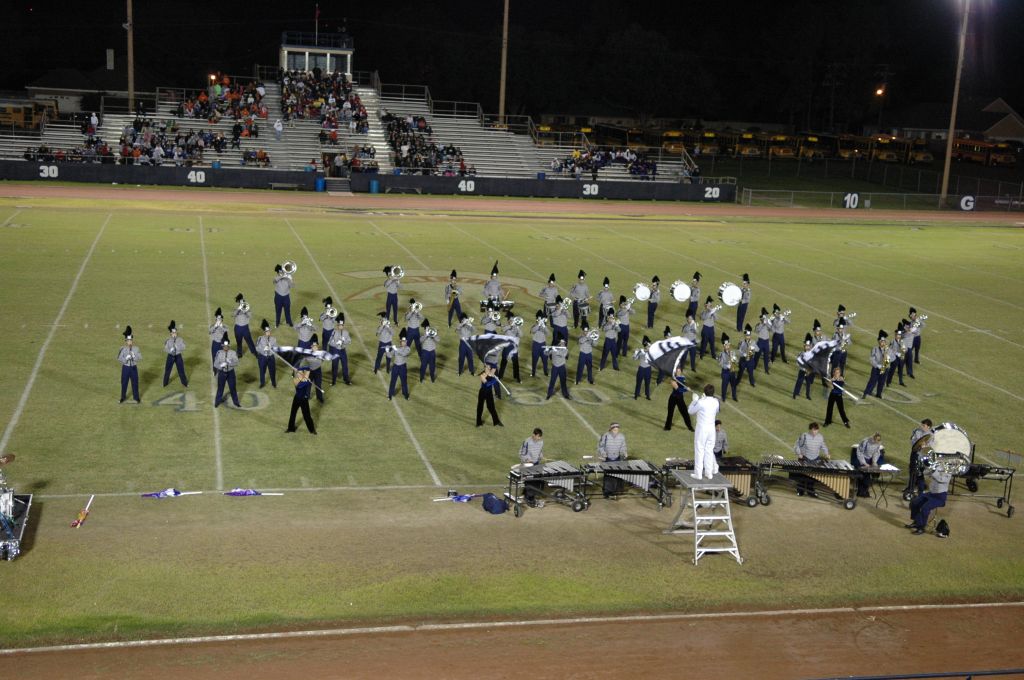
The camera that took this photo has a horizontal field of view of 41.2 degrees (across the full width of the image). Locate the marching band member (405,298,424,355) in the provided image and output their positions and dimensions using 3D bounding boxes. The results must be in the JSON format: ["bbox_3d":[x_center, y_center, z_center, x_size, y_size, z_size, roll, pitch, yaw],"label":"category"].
[{"bbox_3d":[-2.805,-0.314,39.916,0.580,1.830,0.550,0,12,-13],"label":"marching band member"}]

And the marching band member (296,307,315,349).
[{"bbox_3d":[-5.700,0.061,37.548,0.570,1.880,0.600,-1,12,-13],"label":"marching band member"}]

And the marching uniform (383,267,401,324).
[{"bbox_3d":[-3.891,-1.451,44.882,0.580,1.930,0.550,0,12,-16],"label":"marching uniform"}]

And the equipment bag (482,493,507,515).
[{"bbox_3d":[-0.321,3.300,27.590,0.490,0.330,0.380,-2,12,-23],"label":"equipment bag"}]

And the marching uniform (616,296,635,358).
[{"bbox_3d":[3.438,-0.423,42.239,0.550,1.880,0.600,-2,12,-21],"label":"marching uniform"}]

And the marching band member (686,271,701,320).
[{"bbox_3d":[6.567,-1.622,49.069,0.450,1.800,0.500,-1,12,-18],"label":"marching band member"}]

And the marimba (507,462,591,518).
[{"bbox_3d":[0.663,3.013,27.892,1.480,0.860,0.800,-2,12,-23],"label":"marimba"}]

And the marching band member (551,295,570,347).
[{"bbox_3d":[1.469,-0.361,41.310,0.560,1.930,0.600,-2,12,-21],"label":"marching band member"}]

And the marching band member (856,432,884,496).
[{"bbox_3d":[7.877,2.796,29.689,0.580,1.400,0.700,-1,12,-18],"label":"marching band member"}]

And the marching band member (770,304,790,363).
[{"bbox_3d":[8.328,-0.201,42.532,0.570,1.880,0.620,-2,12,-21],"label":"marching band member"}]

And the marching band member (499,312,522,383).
[{"bbox_3d":[-0.037,0.211,38.117,0.620,1.950,0.580,-1,12,-21],"label":"marching band member"}]

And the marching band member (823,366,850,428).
[{"bbox_3d":[8.441,1.484,35.316,0.700,1.600,0.450,3,11,-2],"label":"marching band member"}]

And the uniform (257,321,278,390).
[{"bbox_3d":[-6.394,0.351,35.865,0.570,1.840,0.450,0,12,-13],"label":"uniform"}]

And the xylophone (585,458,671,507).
[{"bbox_3d":[2.304,3.018,28.295,1.650,0.860,0.800,1,12,-11],"label":"xylophone"}]

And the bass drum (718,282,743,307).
[{"bbox_3d":[7.469,-1.563,46.827,0.720,0.720,0.400,0,12,-13],"label":"bass drum"}]

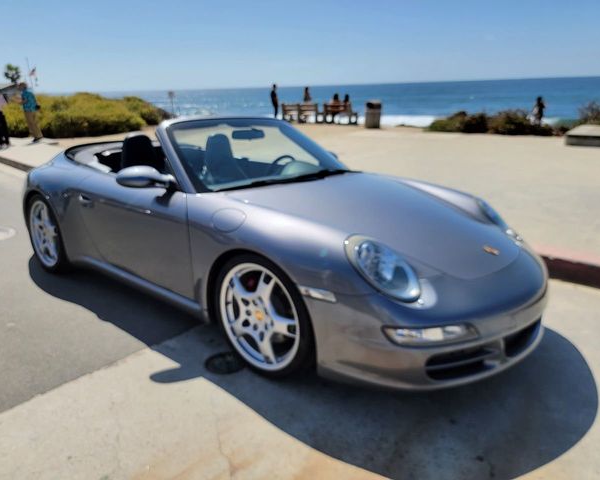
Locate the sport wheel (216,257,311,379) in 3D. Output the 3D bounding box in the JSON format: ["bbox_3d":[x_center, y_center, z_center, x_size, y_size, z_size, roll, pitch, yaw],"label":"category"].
[{"bbox_3d":[-0.135,0.340,2.142,0.645,0.640,0.225,13,20,38],"label":"sport wheel"}]

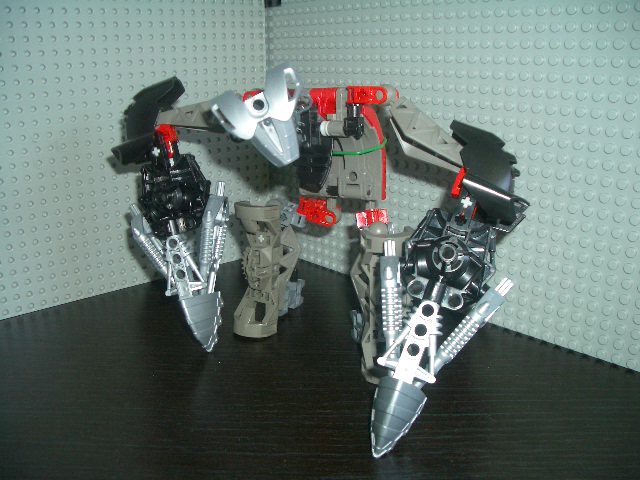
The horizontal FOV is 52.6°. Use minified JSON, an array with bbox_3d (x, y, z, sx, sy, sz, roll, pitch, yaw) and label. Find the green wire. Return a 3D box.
[{"bbox_3d":[0.018,-0.043,0.302,0.027,0.007,0.009,7,18,23],"label":"green wire"}]

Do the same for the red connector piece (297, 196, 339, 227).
[{"bbox_3d":[-0.001,-0.014,0.322,0.022,0.011,0.011,17,19,26],"label":"red connector piece"}]

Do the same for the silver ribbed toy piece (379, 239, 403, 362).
[{"bbox_3d":[0.027,0.024,0.246,0.009,0.050,0.010,0,14,8],"label":"silver ribbed toy piece"}]

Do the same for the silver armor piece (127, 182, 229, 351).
[{"bbox_3d":[-0.066,0.015,0.331,0.048,0.081,0.023,-10,13,11],"label":"silver armor piece"}]

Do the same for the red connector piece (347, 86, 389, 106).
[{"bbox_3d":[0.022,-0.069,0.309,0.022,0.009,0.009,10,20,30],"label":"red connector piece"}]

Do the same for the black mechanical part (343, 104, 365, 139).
[{"bbox_3d":[0.016,-0.056,0.303,0.010,0.016,0.010,7,18,23],"label":"black mechanical part"}]

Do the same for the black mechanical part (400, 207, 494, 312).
[{"bbox_3d":[0.050,0.008,0.251,0.034,0.035,0.026,20,14,3],"label":"black mechanical part"}]

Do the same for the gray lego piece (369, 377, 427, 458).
[{"bbox_3d":[0.030,0.068,0.250,0.019,0.031,0.015,20,14,4],"label":"gray lego piece"}]

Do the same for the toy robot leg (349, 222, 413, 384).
[{"bbox_3d":[0.029,0.029,0.309,0.026,0.075,0.034,-6,18,-18],"label":"toy robot leg"}]

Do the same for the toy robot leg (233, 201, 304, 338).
[{"bbox_3d":[-0.028,0.015,0.356,0.026,0.074,0.035,11,20,33],"label":"toy robot leg"}]

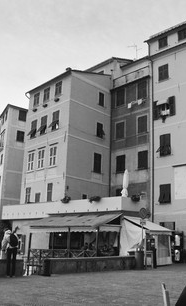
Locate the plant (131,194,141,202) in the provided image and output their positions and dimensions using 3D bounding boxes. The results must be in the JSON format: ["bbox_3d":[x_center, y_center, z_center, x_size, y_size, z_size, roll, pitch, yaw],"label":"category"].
[{"bbox_3d":[3.075,3.130,23.604,0.400,0.480,0.750,-11,-19,43],"label":"plant"}]

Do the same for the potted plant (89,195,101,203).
[{"bbox_3d":[0.095,3.157,24.020,0.850,0.480,0.400,-10,-19,41],"label":"potted plant"}]

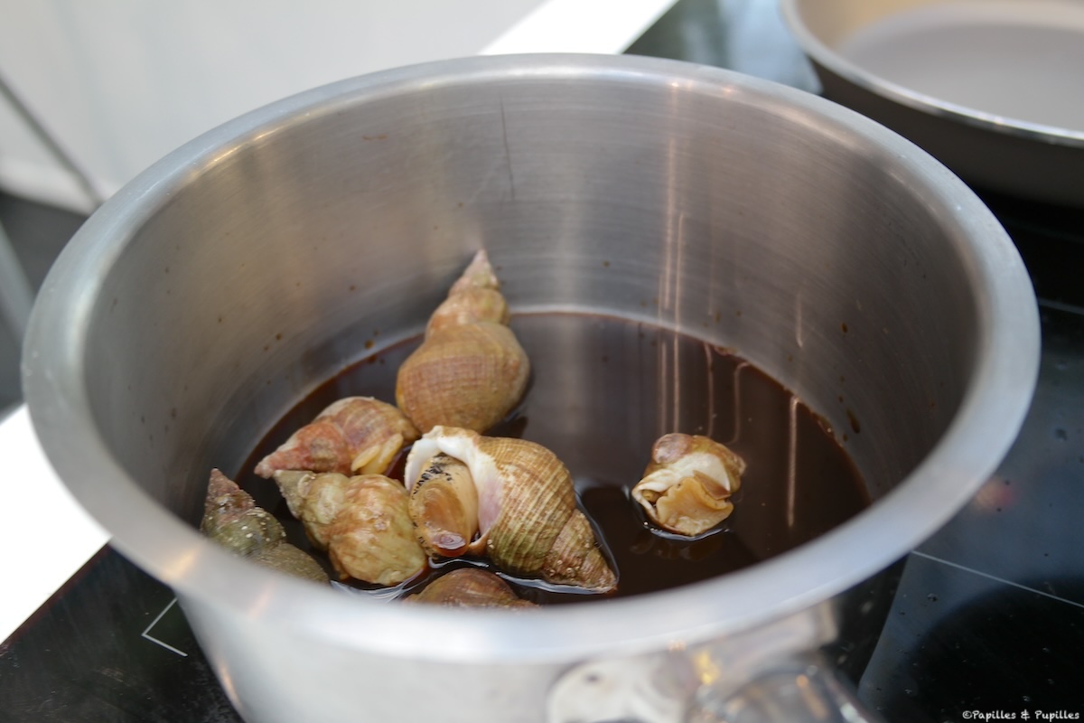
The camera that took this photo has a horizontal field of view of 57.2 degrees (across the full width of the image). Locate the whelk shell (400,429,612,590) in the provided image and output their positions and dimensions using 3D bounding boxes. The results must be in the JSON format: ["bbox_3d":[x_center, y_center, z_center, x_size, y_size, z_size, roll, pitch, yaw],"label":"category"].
[{"bbox_3d":[-0.007,0.045,0.285,0.074,0.043,0.047,30,49,26],"label":"whelk shell"}]

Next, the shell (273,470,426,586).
[{"bbox_3d":[-0.056,0.045,0.285,0.057,0.031,0.033,29,48,14],"label":"shell"}]

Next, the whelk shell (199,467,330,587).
[{"bbox_3d":[-0.080,0.053,0.278,0.035,0.033,0.060,-26,59,-26],"label":"whelk shell"}]

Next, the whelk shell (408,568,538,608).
[{"bbox_3d":[-0.018,0.071,0.262,0.052,0.033,0.035,1,40,7],"label":"whelk shell"}]

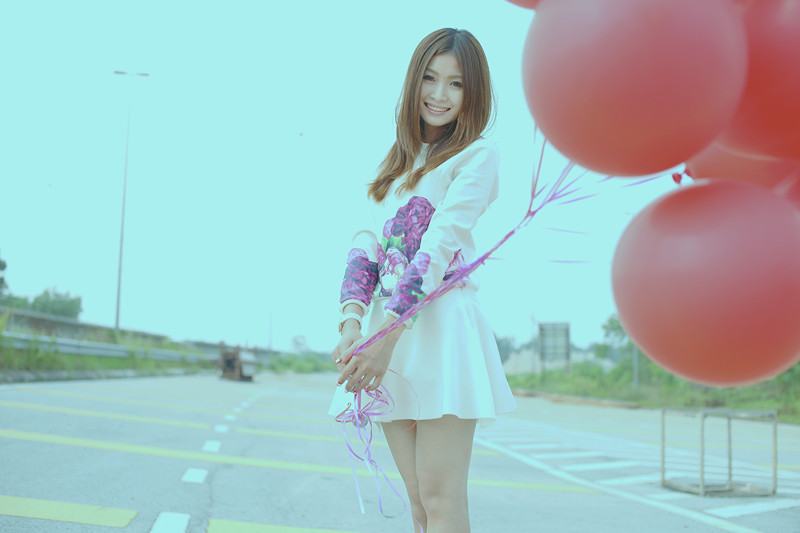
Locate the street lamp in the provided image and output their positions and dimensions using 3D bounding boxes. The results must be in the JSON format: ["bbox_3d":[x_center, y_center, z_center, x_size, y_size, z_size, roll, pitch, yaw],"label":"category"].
[{"bbox_3d":[-13.414,-3.167,54.103,1.750,12.900,0.350,3,-5,-7],"label":"street lamp"}]

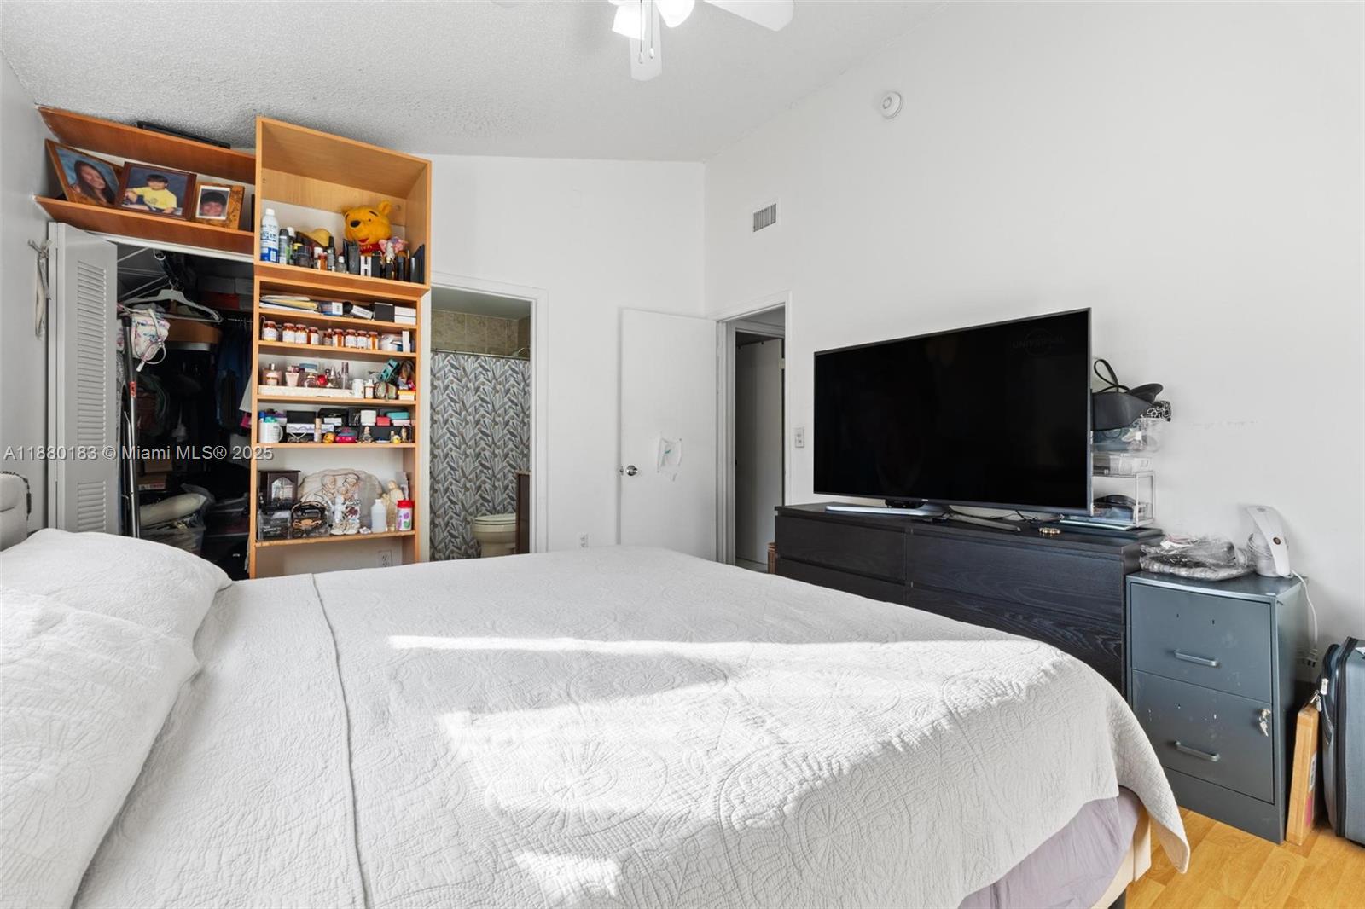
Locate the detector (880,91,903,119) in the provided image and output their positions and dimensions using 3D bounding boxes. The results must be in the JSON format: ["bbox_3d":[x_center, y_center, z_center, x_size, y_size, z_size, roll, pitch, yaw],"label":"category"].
[{"bbox_3d":[1.159,-1.948,3.169,0.045,0.130,0.130,0,-1,-36],"label":"detector"}]

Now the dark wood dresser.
[{"bbox_3d":[1.196,0.696,2.690,0.485,0.780,1.600,0,-1,-36],"label":"dark wood dresser"}]

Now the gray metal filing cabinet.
[{"bbox_3d":[1.752,0.748,1.863,0.445,0.688,0.353,0,-1,-35],"label":"gray metal filing cabinet"}]

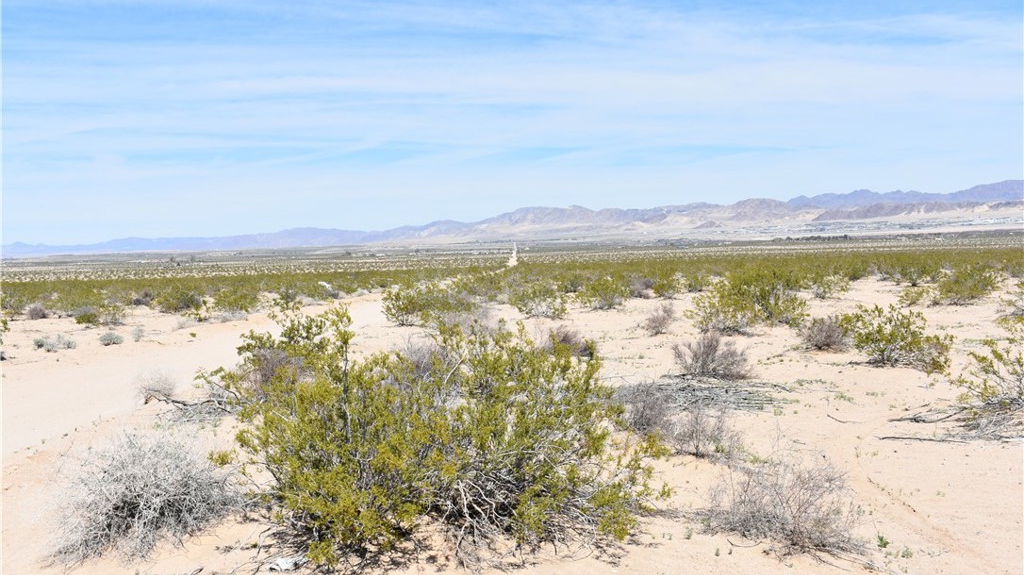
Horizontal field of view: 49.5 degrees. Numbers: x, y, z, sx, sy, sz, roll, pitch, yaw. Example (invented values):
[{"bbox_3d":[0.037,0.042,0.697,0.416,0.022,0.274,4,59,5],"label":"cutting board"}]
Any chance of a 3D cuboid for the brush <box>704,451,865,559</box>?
[{"bbox_3d":[1.503,1.142,6.191,0.900,0.500,0.800,0,2,14],"label":"brush"}]

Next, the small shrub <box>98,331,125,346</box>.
[{"bbox_3d":[-7.944,0.985,21.995,0.500,0.290,0.450,-1,2,-20],"label":"small shrub"}]

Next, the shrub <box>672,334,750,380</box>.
[{"bbox_3d":[2.671,0.872,14.791,1.050,0.550,0.900,0,2,10],"label":"shrub"}]

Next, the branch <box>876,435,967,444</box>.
[{"bbox_3d":[3.414,1.253,9.249,0.720,0.045,0.070,0,2,24],"label":"branch"}]

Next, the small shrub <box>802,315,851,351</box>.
[{"bbox_3d":[5.225,0.726,18.491,0.820,0.550,0.720,0,2,16],"label":"small shrub"}]

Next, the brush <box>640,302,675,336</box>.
[{"bbox_3d":[2.883,0.627,22.017,0.660,0.660,0.560,0,2,0],"label":"brush"}]

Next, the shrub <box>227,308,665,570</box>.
[{"bbox_3d":[-0.421,0.776,6.746,2.630,1.320,2.240,0,2,0],"label":"shrub"}]

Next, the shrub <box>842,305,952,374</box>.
[{"bbox_3d":[5.381,0.652,15.486,1.500,0.820,1.300,0,2,19],"label":"shrub"}]

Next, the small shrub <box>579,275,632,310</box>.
[{"bbox_3d":[2.671,0.161,32.061,1.470,0.960,1.250,0,2,0],"label":"small shrub"}]

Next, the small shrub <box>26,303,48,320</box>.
[{"bbox_3d":[-14.117,0.672,32.991,0.650,0.500,0.580,-2,2,-23],"label":"small shrub"}]

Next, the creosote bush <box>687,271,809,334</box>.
[{"bbox_3d":[4.906,0.283,23.133,2.410,1.280,2.050,0,2,0],"label":"creosote bush"}]

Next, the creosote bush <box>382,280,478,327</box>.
[{"bbox_3d":[-1.869,0.343,25.466,2.160,1.010,1.830,0,2,0],"label":"creosote bush"}]

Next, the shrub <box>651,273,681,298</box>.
[{"bbox_3d":[5.554,-0.080,40.160,1.060,0.930,0.900,0,2,0],"label":"shrub"}]

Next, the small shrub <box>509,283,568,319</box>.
[{"bbox_3d":[0.674,0.316,28.243,1.500,0.890,1.270,0,2,0],"label":"small shrub"}]

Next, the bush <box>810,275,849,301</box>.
[{"bbox_3d":[10.441,-0.038,36.486,1.380,0.800,1.200,0,2,16],"label":"bush"}]

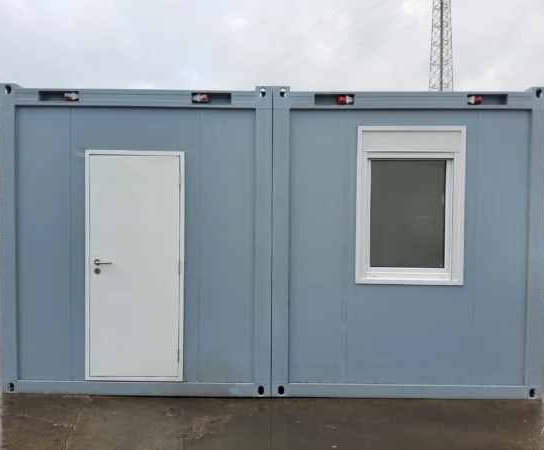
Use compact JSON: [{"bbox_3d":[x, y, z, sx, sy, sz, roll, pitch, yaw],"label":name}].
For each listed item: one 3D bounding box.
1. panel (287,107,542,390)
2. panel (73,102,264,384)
[{"bbox_3d":[1.222,0.204,4.087,2.275,2.630,0.080,0,2,1],"label":"panel"},{"bbox_3d":[-0.965,0.189,4.121,1.750,2.485,0.070,0,2,1],"label":"panel"}]

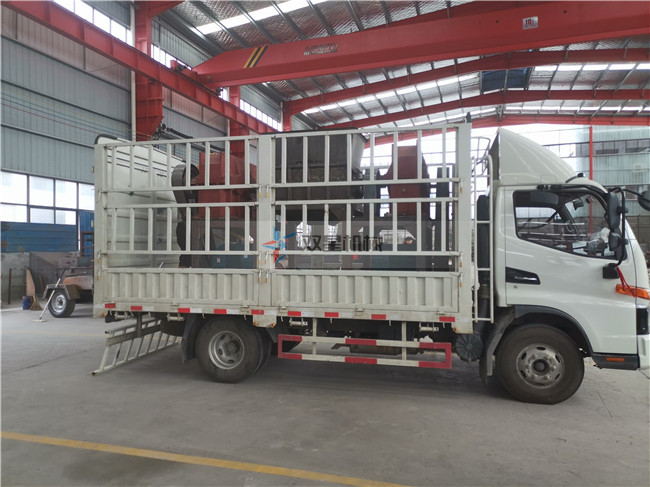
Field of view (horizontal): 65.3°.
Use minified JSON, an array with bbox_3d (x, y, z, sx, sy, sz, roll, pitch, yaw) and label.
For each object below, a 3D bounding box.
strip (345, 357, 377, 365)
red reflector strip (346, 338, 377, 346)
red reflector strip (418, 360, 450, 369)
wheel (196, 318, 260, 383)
[{"bbox_3d":[0.380,1.217,5.274,0.337,0.054,0.025,0,-1,14],"label":"strip"},{"bbox_3d":[0.379,1.028,5.277,0.324,0.054,0.025,0,-1,14],"label":"red reflector strip"},{"bbox_3d":[1.110,1.222,5.097,0.318,0.054,0.025,0,-1,14],"label":"red reflector strip"},{"bbox_3d":[-1.098,1.194,5.832,0.775,0.775,0.210,0,-1,14],"label":"wheel"}]

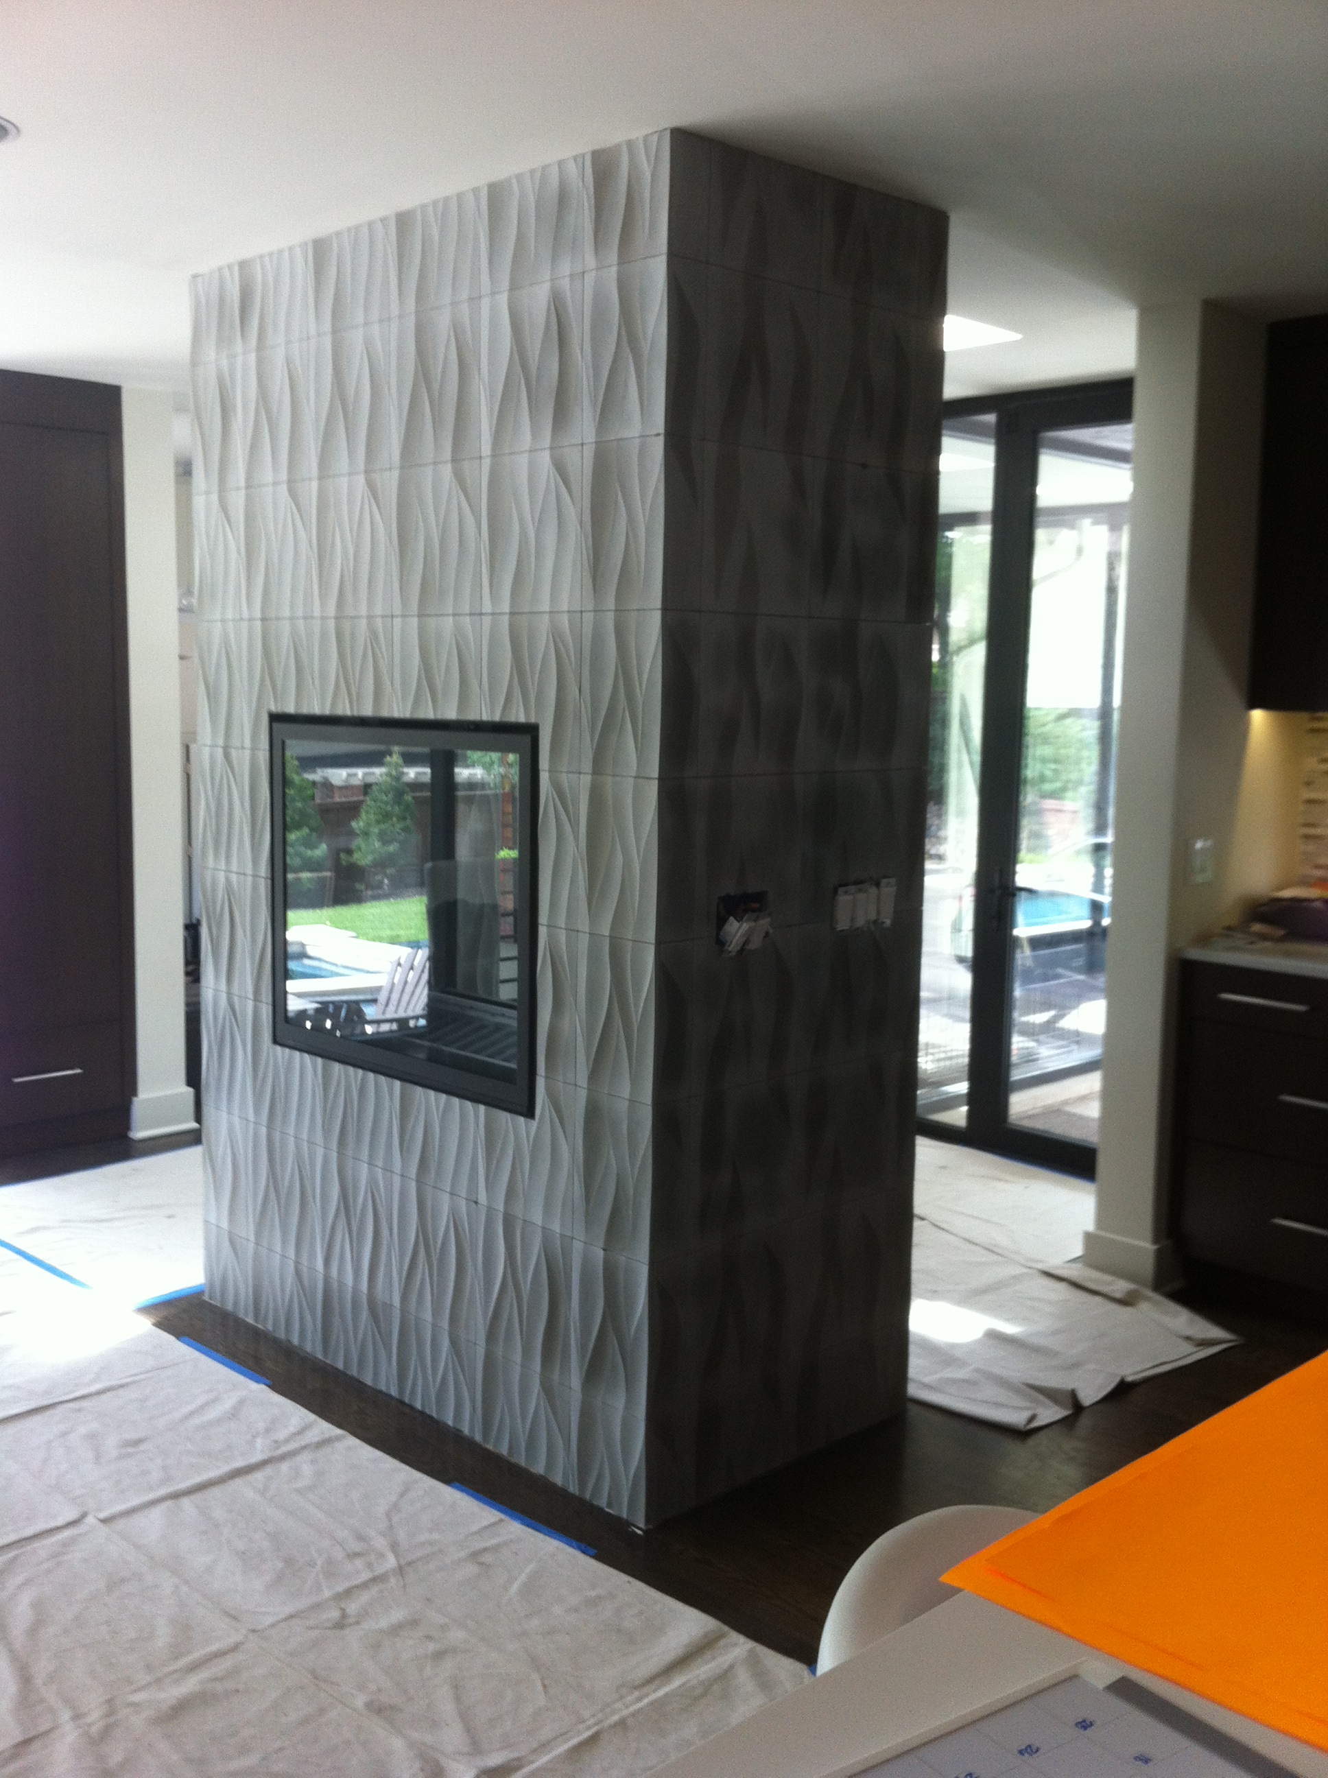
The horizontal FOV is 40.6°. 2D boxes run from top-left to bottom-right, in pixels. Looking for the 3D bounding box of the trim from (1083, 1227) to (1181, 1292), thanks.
[{"bbox_3d":[1.273,1.002,4.865,0.140,0.136,0.221,-5,9,-43],"label":"trim"}]

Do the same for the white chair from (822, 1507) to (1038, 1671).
[{"bbox_3d":[0.462,1.029,1.662,0.480,0.810,0.530,-4,8,-35],"label":"white chair"}]

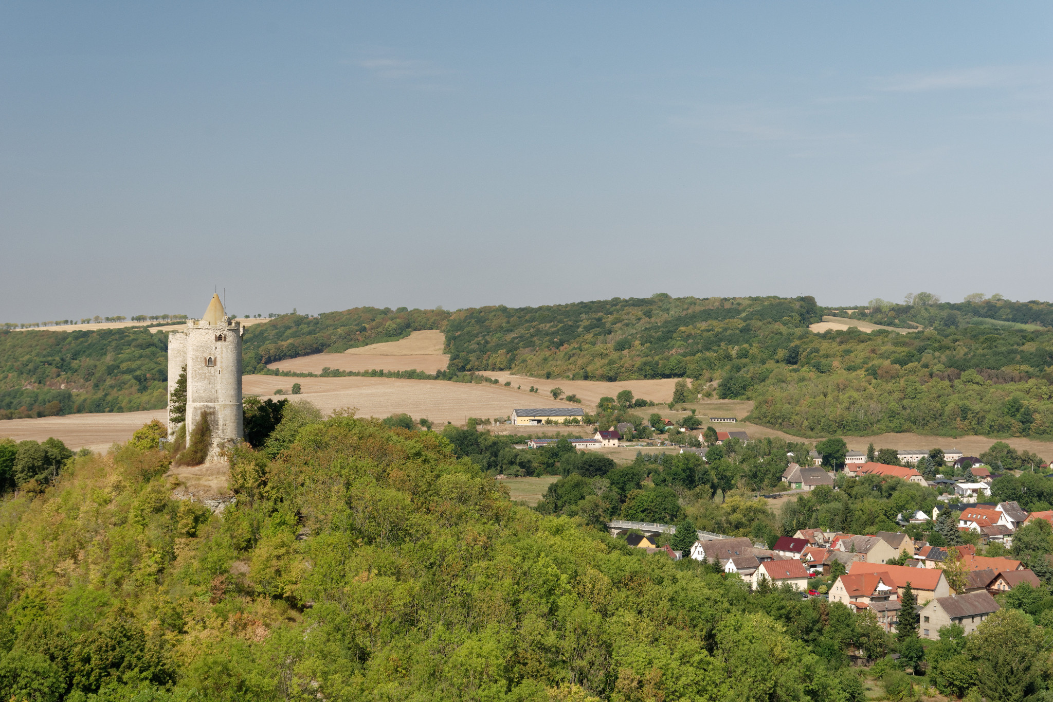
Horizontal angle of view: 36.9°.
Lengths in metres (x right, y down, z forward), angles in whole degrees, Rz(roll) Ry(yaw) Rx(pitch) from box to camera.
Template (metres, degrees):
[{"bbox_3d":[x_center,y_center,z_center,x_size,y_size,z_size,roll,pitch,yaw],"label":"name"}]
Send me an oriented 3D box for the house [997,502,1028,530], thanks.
[{"bbox_3d":[175.550,60.230,575.000,10.940,9.960,12.150,0,1,42],"label":"house"}]

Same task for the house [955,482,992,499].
[{"bbox_3d":[195.810,61.060,692.600,12.600,5.000,10.000,0,1,-7],"label":"house"}]

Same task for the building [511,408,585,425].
[{"bbox_3d":[14.670,43.780,1052.030,46.500,10.200,13.000,0,1,-16],"label":"building"}]

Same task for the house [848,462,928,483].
[{"bbox_3d":[165.880,57.730,719.170,14.000,10.500,44.000,0,1,-19],"label":"house"}]

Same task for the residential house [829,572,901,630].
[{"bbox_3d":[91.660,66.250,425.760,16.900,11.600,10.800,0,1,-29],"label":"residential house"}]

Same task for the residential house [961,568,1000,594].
[{"bbox_3d":[123.140,64.410,433.680,12.420,7.960,6.760,0,1,-28],"label":"residential house"}]

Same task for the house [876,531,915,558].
[{"bbox_3d":[119.710,63.540,515.660,10.050,8.320,9.320,0,1,45],"label":"house"}]

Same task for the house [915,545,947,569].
[{"bbox_3d":[131.200,66.080,500.970,6.700,7.500,11.300,0,1,-40],"label":"house"}]

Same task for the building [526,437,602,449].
[{"bbox_3d":[24.030,58.890,1003.530,44.000,5.500,13.000,0,1,-18],"label":"building"}]

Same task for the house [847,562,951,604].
[{"bbox_3d":[101.140,63.480,430.410,25.510,9.870,9.920,0,1,38],"label":"house"}]

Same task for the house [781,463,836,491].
[{"bbox_3d":[129.530,57.710,724.510,20.800,10.900,13.000,0,0,-2],"label":"house"}]

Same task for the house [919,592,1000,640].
[{"bbox_3d":[104.970,63.820,381.560,19.550,10.000,8.940,0,1,-38],"label":"house"}]

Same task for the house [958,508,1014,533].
[{"bbox_3d":[174.980,64.760,604.720,8.300,8.400,16.700,0,1,-37],"label":"house"}]

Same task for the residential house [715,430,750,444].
[{"bbox_3d":[132.560,56.870,1020.510,21.000,8.500,10.000,0,1,-27],"label":"residential house"}]

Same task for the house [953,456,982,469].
[{"bbox_3d":[235.180,60.150,840.530,14.000,7.500,10.500,0,1,-20],"label":"house"}]

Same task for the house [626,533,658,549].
[{"bbox_3d":[35.760,62.650,503.830,7.600,7.600,8.000,-1,1,-35],"label":"house"}]

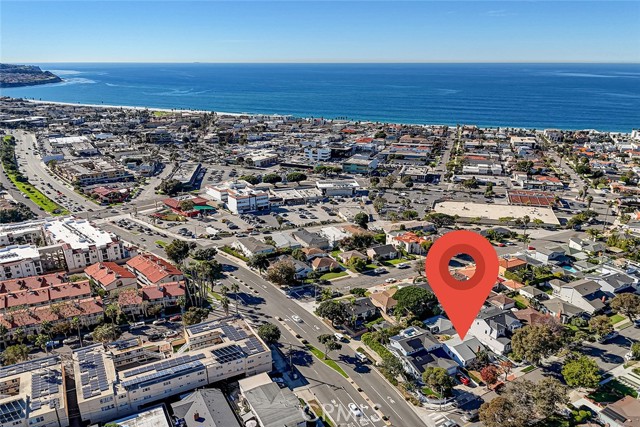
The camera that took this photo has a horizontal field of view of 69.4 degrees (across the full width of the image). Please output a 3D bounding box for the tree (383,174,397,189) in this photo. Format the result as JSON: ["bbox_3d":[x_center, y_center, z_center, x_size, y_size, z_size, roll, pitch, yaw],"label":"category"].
[{"bbox_3d":[50.200,-22.900,334.500,9.800,9.700,9.500,0,18,0],"label":"tree"}]

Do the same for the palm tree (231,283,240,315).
[{"bbox_3d":[-30.620,31.180,168.500,3.300,12.800,3.300,-9,21,-26],"label":"palm tree"}]

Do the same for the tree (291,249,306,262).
[{"bbox_3d":[-10.087,20.000,215.937,6.800,6.100,6.500,0,18,0],"label":"tree"}]

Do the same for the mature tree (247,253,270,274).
[{"bbox_3d":[-25.400,21.300,192.000,9.600,9.200,9.300,0,18,0],"label":"mature tree"}]

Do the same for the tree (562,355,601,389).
[{"bbox_3d":[74.090,44.960,131.050,10.000,8.200,10.000,-9,21,-26],"label":"tree"}]

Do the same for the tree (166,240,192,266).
[{"bbox_3d":[-63.630,17.630,207.480,11.500,12.000,11.500,0,18,0],"label":"tree"}]

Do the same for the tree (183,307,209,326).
[{"bbox_3d":[-40.400,34.500,150.500,8.100,7.500,7.800,0,18,0],"label":"tree"}]

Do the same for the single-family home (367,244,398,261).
[{"bbox_3d":[29.520,18.280,216.630,12.000,5.000,9.500,-9,20,-25],"label":"single-family home"}]

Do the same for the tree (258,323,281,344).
[{"bbox_3d":[-15.600,37.400,143.400,6.800,6.800,6.800,0,18,0],"label":"tree"}]

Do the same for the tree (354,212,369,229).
[{"bbox_3d":[23.430,2.790,259.880,7.400,7.200,7.200,0,18,0],"label":"tree"}]

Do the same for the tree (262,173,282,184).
[{"bbox_3d":[-35.460,-25.350,343.850,14.000,7.800,13.000,0,18,0],"label":"tree"}]

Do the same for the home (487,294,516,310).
[{"bbox_3d":[70.130,32.810,177.900,6.500,3.800,8.000,-9,20,-25],"label":"home"}]

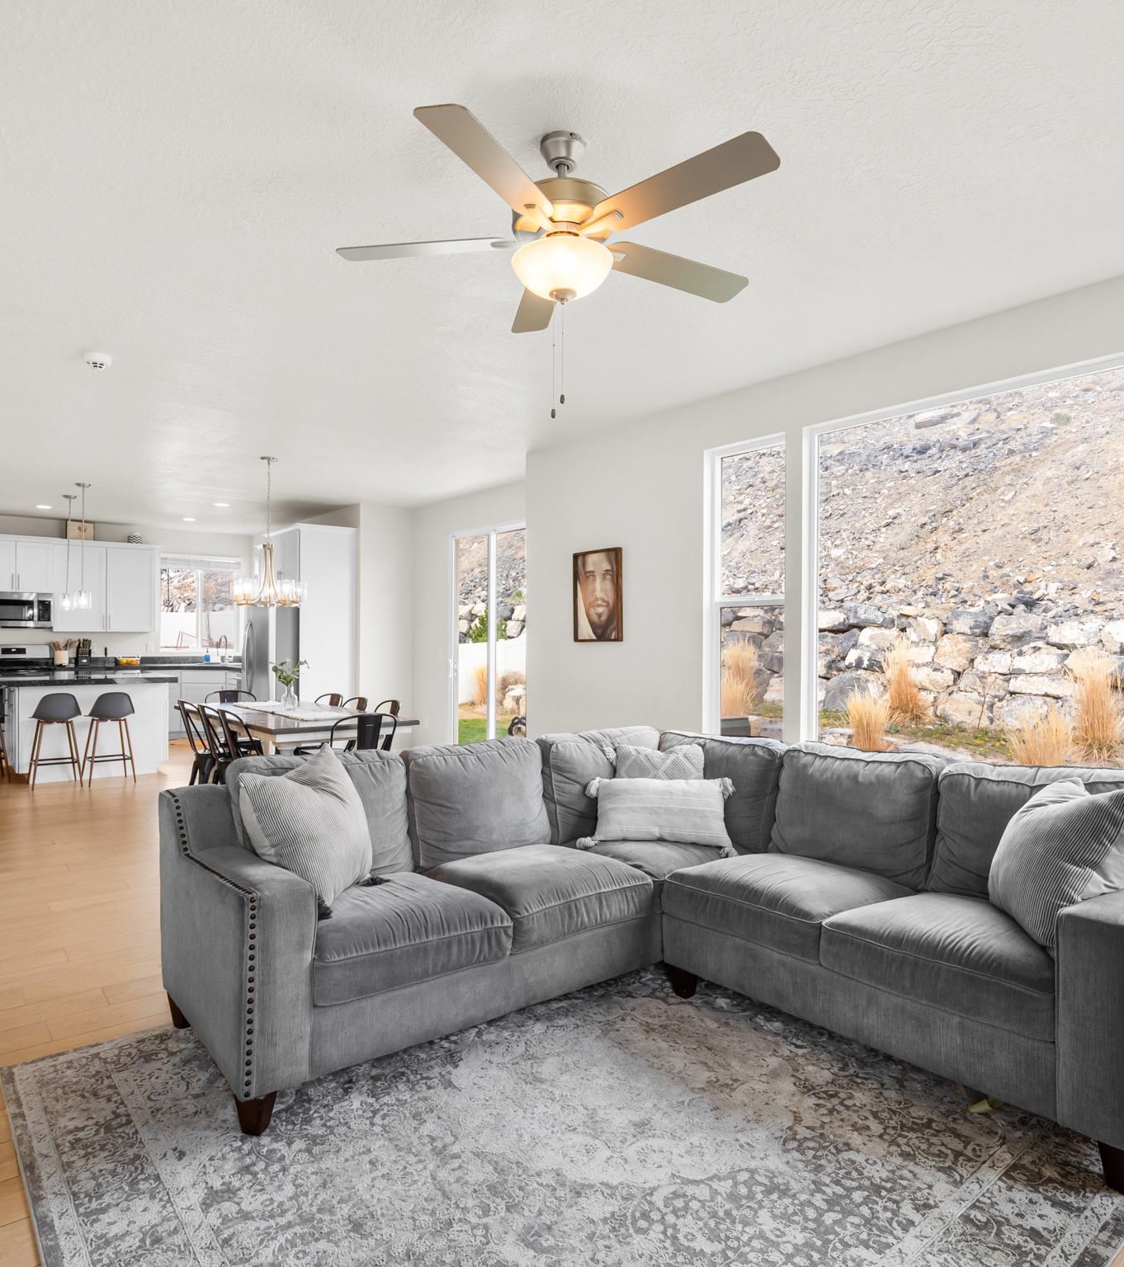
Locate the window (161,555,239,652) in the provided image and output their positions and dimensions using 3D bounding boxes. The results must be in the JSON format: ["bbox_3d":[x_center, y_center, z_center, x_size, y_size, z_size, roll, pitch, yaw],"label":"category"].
[{"bbox_3d":[-4.940,-0.398,10.704,1.020,1.320,0.110,0,0,-37],"label":"window"}]

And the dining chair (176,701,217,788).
[{"bbox_3d":[-2.757,0.944,6.158,0.480,0.850,0.440,0,0,-40],"label":"dining chair"}]

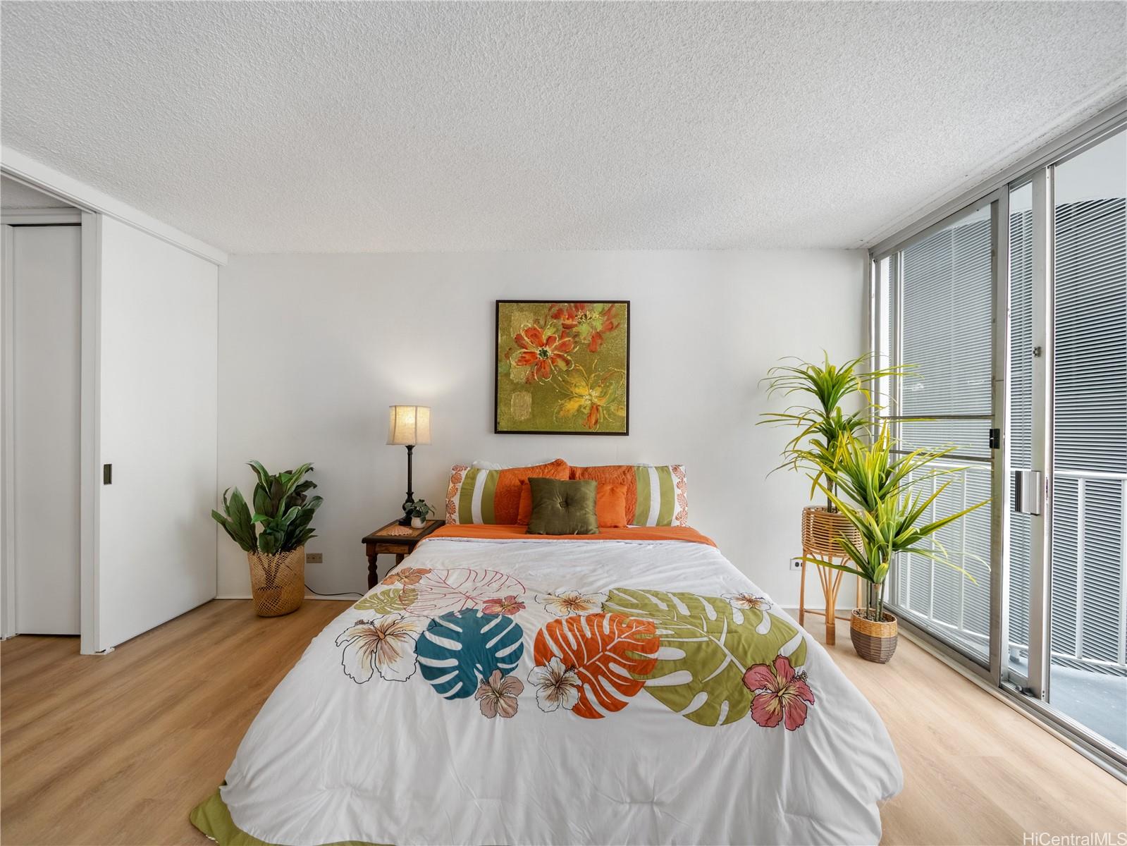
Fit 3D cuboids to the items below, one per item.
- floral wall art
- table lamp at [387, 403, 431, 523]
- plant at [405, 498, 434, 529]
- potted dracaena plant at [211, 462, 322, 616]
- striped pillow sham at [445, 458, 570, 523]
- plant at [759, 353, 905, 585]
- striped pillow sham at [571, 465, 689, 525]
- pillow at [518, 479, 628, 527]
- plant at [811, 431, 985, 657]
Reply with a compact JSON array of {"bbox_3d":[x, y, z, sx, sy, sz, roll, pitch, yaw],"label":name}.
[{"bbox_3d":[-0.007,-0.379,3.127,0.925,0.925,0.040,0,0,1],"label":"floral wall art"},{"bbox_3d":[-1.016,0.277,3.007,0.290,0.780,0.290,0,0,1],"label":"table lamp"},{"bbox_3d":[-0.932,0.568,2.955,0.190,0.195,0.180,0,0,1],"label":"plant"},{"bbox_3d":[-1.912,0.739,2.970,0.660,1.018,0.540,0,0,1],"label":"potted dracaena plant"},{"bbox_3d":[-0.350,0.437,2.900,0.795,0.460,0.180,0,-28,1],"label":"striped pillow sham"},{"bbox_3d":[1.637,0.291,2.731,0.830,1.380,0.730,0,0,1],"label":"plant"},{"bbox_3d":[0.412,0.447,2.881,0.750,0.450,0.180,0,-28,1],"label":"striped pillow sham"},{"bbox_3d":[0.058,0.495,2.770,0.649,0.330,0.150,0,-30,1],"label":"pillow"},{"bbox_3d":[1.707,0.642,2.459,0.800,1.268,0.750,0,0,1],"label":"plant"}]

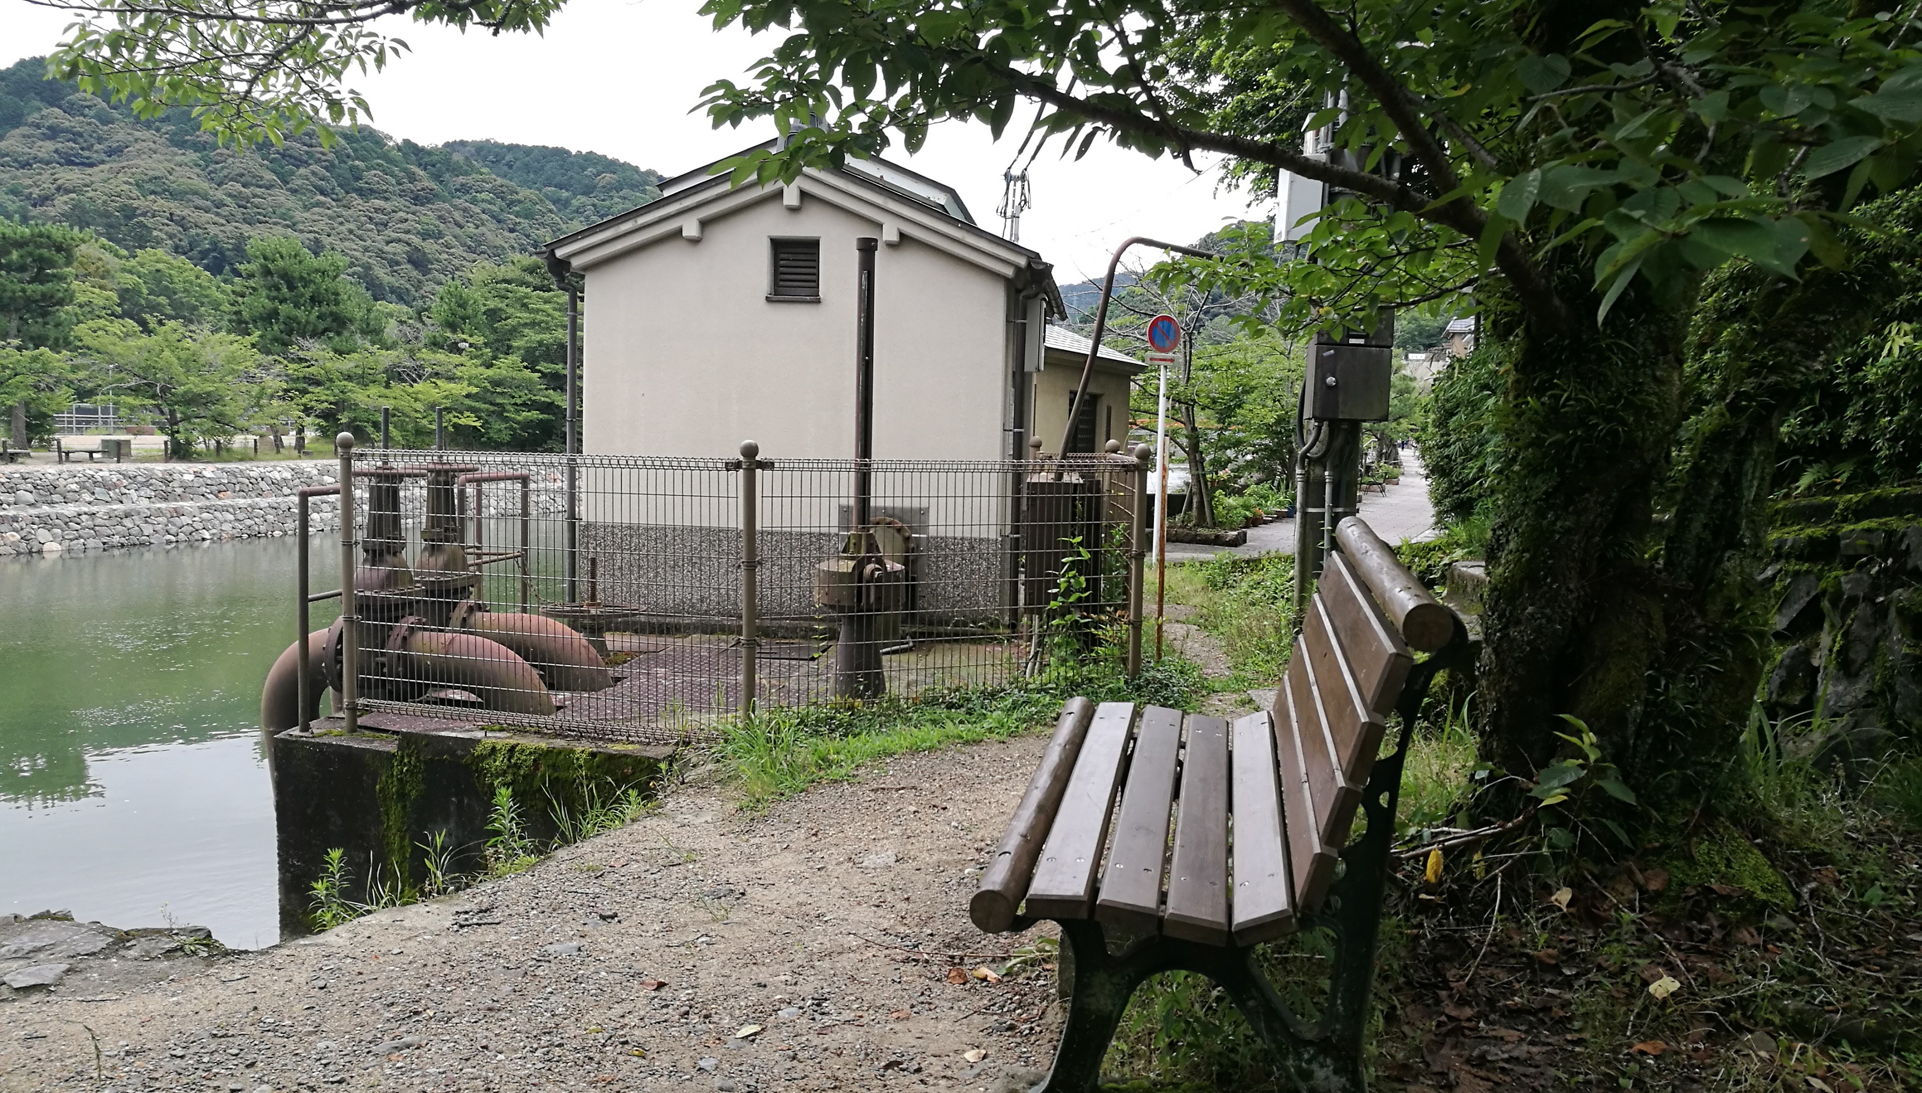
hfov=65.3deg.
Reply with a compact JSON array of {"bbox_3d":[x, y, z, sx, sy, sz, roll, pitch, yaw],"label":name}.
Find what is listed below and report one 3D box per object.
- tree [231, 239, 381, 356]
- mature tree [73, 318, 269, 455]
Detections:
[{"bbox_3d":[-26.232,-8.323,60.000,6.310,8.126,6.000,1,6,0],"label":"tree"},{"bbox_3d":[-26.262,-5.320,49.758,6.561,4.607,6.200,1,6,0],"label":"mature tree"}]

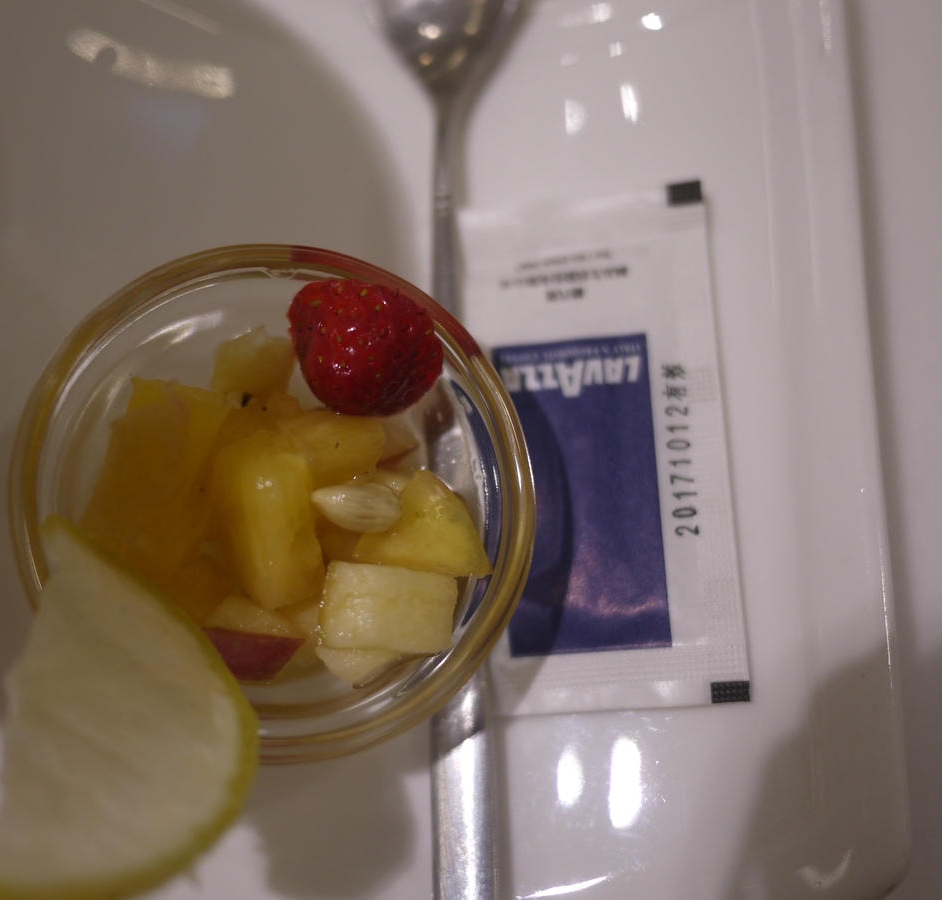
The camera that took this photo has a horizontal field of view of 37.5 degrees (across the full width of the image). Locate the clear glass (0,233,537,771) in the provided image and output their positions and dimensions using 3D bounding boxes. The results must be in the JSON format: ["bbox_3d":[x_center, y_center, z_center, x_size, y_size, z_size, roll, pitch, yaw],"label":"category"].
[{"bbox_3d":[-0.029,0.011,0.226,0.077,0.050,0.077,0,83,-1],"label":"clear glass"}]

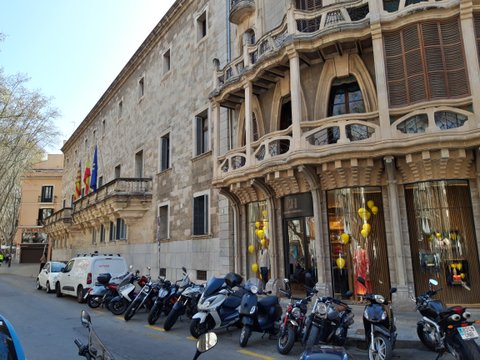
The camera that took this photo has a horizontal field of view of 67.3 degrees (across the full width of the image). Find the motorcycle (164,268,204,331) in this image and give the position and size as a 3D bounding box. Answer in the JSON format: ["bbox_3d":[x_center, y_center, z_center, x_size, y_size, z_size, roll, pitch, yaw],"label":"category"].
[{"bbox_3d":[-1.455,3.133,9.654,0.850,1.420,2.120,-5,-12,21],"label":"motorcycle"}]

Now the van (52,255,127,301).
[{"bbox_3d":[-6.940,4.461,16.692,1.900,1.880,4.400,10,-15,-44],"label":"van"}]

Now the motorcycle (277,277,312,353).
[{"bbox_3d":[1.136,2.531,6.916,0.800,1.180,2.050,-7,-13,26],"label":"motorcycle"}]

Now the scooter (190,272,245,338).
[{"bbox_3d":[-0.479,2.944,8.688,0.820,1.380,2.120,-11,-15,41],"label":"scooter"}]

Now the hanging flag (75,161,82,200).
[{"bbox_3d":[-13.965,0.043,31.172,0.600,3.600,0.280,5,-12,-31],"label":"hanging flag"}]

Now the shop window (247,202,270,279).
[{"bbox_3d":[0.787,2.721,14.871,0.200,3.620,1.250,9,-15,-43],"label":"shop window"}]

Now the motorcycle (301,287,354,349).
[{"bbox_3d":[1.772,2.857,7.556,0.760,1.120,2.000,-7,-12,30],"label":"motorcycle"}]

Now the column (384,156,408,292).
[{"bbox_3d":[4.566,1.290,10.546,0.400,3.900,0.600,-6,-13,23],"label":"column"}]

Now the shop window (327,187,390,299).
[{"bbox_3d":[3.904,2.051,11.831,1.880,3.640,0.250,-7,-12,27],"label":"shop window"}]

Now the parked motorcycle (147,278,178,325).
[{"bbox_3d":[-2.019,3.416,10.365,0.800,1.170,2.050,-6,-12,22],"label":"parked motorcycle"}]

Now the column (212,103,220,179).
[{"bbox_3d":[-1.038,-1.776,15.864,0.280,3.495,0.280,10,-16,-41],"label":"column"}]

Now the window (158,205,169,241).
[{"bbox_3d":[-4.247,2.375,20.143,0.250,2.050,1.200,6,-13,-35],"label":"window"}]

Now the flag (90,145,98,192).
[{"bbox_3d":[-10.796,-0.853,26.750,0.550,3.700,0.250,5,-12,-31],"label":"flag"}]

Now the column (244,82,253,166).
[{"bbox_3d":[0.335,-2.166,13.811,0.280,3.394,0.280,-1,-12,0],"label":"column"}]

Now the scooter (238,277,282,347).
[{"bbox_3d":[0.392,2.631,7.404,0.720,1.200,1.800,-7,-13,27],"label":"scooter"}]

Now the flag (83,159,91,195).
[{"bbox_3d":[-12.232,-0.279,28.728,0.600,3.100,0.250,5,-12,-31],"label":"flag"}]

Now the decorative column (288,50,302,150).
[{"bbox_3d":[1.784,-2.690,11.786,0.340,3.380,0.340,-1,-10,0],"label":"decorative column"}]

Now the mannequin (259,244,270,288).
[{"bbox_3d":[0.945,3.385,13.900,0.460,1.760,0.300,-8,-12,31],"label":"mannequin"}]

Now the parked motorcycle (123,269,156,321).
[{"bbox_3d":[-2.897,3.519,11.164,0.820,1.300,2.120,-5,-12,17],"label":"parked motorcycle"}]

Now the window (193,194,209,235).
[{"bbox_3d":[-2.036,1.842,18.816,0.200,2.100,1.650,7,-14,-35],"label":"window"}]

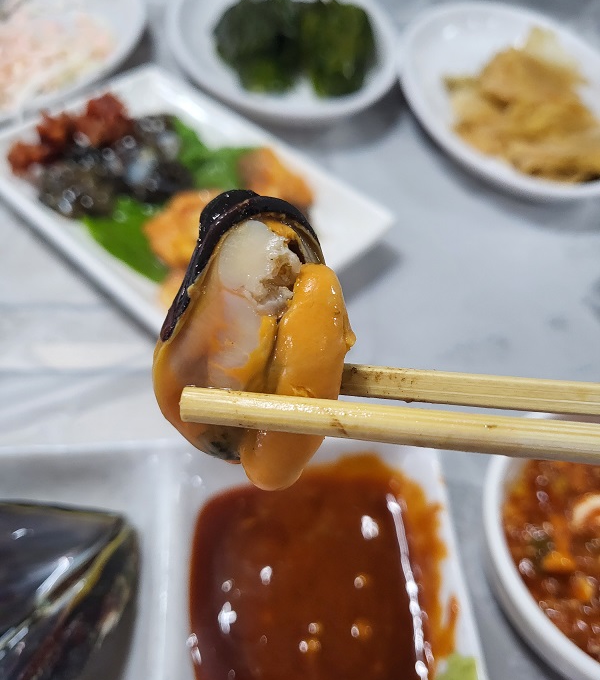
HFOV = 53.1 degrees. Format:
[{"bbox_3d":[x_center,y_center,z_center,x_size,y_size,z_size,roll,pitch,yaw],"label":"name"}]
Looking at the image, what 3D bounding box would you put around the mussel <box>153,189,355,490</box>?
[{"bbox_3d":[-0.010,0.000,0.124,0.040,0.031,0.061,-3,96,0],"label":"mussel"}]

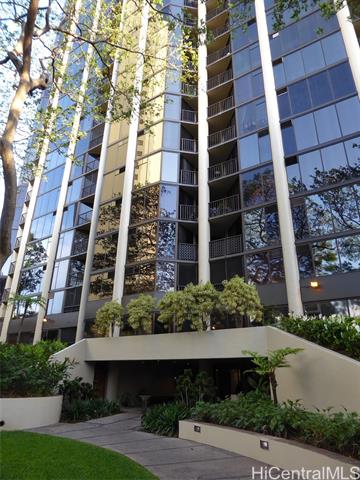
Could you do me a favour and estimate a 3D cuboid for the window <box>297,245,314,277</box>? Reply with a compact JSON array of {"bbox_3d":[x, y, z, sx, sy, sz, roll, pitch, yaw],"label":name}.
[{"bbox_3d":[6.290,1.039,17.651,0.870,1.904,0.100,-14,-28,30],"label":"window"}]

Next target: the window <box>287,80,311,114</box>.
[{"bbox_3d":[7.527,-8.955,21.806,1.218,2.358,0.120,-14,-27,32],"label":"window"}]

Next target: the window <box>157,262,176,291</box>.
[{"bbox_3d":[-0.825,2.154,20.632,1.170,1.768,0.100,5,-24,-8],"label":"window"}]

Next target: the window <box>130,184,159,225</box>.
[{"bbox_3d":[-2.318,-2.270,23.267,2.349,2.511,0.100,-13,-28,30],"label":"window"}]

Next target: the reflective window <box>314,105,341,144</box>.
[{"bbox_3d":[8.363,-6.613,19.706,1.224,2.475,0.100,-14,-28,30],"label":"reflective window"}]

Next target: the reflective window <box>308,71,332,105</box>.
[{"bbox_3d":[8.446,-9.009,20.834,1.188,2.511,0.100,-13,-28,30],"label":"reflective window"}]

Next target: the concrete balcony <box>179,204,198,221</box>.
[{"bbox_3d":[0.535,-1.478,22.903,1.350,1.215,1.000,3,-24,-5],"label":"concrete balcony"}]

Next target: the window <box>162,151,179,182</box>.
[{"bbox_3d":[-0.640,-4.937,23.826,1.175,2.511,0.100,3,-24,-5],"label":"window"}]

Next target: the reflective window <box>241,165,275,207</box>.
[{"bbox_3d":[4.786,-3.219,20.723,2.241,2.484,0.100,-13,-28,30],"label":"reflective window"}]

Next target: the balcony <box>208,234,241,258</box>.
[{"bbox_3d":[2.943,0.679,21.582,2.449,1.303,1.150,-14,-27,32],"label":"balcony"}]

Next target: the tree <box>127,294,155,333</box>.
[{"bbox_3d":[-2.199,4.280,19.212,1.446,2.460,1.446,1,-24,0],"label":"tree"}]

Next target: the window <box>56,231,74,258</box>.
[{"bbox_3d":[-9.681,0.289,29.261,1.986,2.543,0.100,-14,-28,30],"label":"window"}]

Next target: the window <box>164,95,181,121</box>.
[{"bbox_3d":[-0.577,-10.104,26.468,1.227,2.456,0.120,4,-23,-7],"label":"window"}]

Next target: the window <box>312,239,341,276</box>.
[{"bbox_3d":[7.179,0.817,17.115,1.197,1.904,0.100,-14,-28,30],"label":"window"}]

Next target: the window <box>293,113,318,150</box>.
[{"bbox_3d":[7.385,-6.316,20.334,1.188,2.484,0.100,-13,-28,30],"label":"window"}]

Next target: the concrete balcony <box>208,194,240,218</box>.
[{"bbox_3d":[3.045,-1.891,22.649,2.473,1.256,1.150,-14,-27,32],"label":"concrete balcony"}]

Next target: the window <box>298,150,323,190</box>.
[{"bbox_3d":[7.446,-3.921,19.629,1.210,2.442,0.120,-14,-27,32],"label":"window"}]

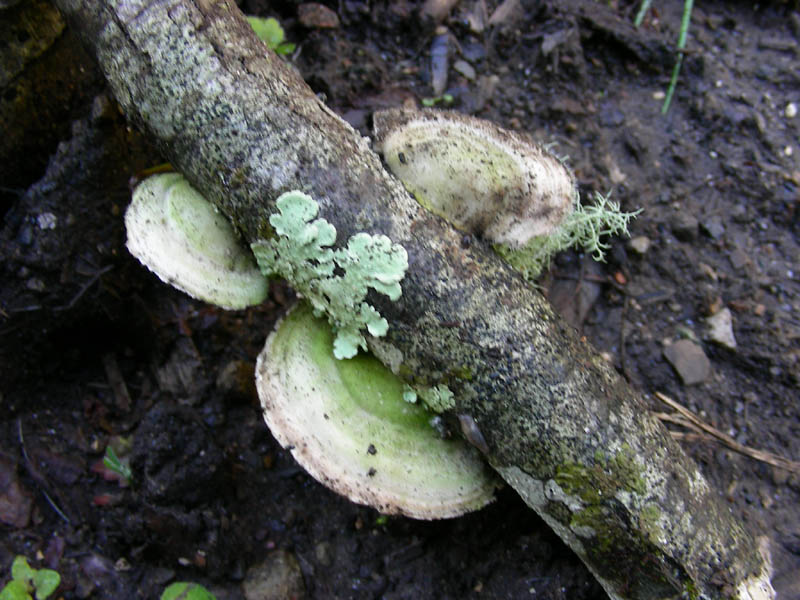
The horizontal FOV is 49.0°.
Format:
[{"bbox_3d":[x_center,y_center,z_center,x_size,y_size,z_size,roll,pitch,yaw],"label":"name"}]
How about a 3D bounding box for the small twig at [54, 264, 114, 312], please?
[{"bbox_3d":[-0.147,-0.005,0.412,0.006,0.003,0.034,38,66,18],"label":"small twig"}]

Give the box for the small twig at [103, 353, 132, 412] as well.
[{"bbox_3d":[-0.125,0.036,0.388,0.005,0.004,0.030,-22,63,-14],"label":"small twig"}]

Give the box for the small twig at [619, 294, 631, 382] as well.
[{"bbox_3d":[0.104,0.017,0.408,0.004,0.002,0.046,6,60,2],"label":"small twig"}]

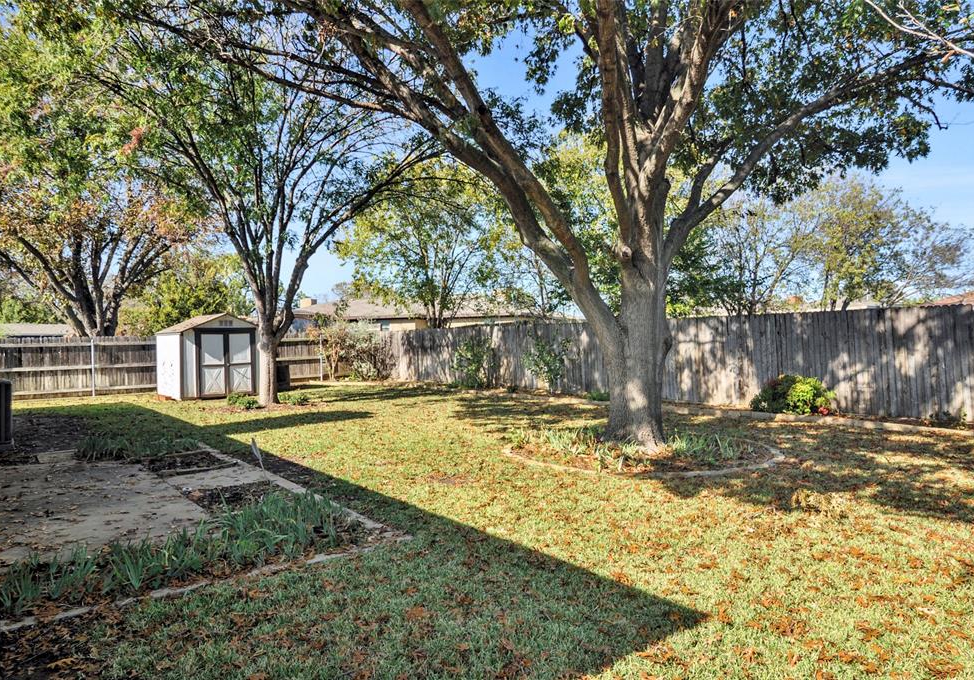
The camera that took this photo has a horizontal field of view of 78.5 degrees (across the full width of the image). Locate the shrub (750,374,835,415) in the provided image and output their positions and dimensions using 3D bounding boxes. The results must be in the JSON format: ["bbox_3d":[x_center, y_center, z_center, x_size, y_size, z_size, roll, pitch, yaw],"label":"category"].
[{"bbox_3d":[6.042,1.078,11.800,1.150,0.820,1.600,1,-1,-39],"label":"shrub"}]

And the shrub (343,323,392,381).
[{"bbox_3d":[-4.529,0.475,22.800,1.850,2.200,1.600,-2,0,-11],"label":"shrub"}]

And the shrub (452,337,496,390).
[{"bbox_3d":[-0.419,0.754,20.000,1.150,1.740,1.500,1,-1,-39],"label":"shrub"}]

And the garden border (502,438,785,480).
[{"bbox_3d":[2.100,1.489,8.650,4.000,0.130,3.900,0,-1,0],"label":"garden border"}]

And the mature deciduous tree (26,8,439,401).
[{"bbox_3d":[-6.700,-3.154,16.100,10.000,9.700,9.200,0,-1,0],"label":"mature deciduous tree"}]

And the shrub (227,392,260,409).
[{"bbox_3d":[-5.796,1.420,14.200,0.750,0.360,0.680,-2,0,-22],"label":"shrub"}]

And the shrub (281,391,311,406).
[{"bbox_3d":[-4.590,1.396,14.300,0.640,0.330,0.580,-2,0,-18],"label":"shrub"}]

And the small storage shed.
[{"bbox_3d":[-8.376,0.478,18.200,2.500,2.430,2.400,-2,0,-43],"label":"small storage shed"}]

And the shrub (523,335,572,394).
[{"bbox_3d":[1.735,0.685,17.400,1.150,1.680,1.550,1,-1,-39],"label":"shrub"}]

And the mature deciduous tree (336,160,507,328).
[{"bbox_3d":[-2.800,-3.028,25.500,7.000,9.100,6.600,-2,0,-6],"label":"mature deciduous tree"}]

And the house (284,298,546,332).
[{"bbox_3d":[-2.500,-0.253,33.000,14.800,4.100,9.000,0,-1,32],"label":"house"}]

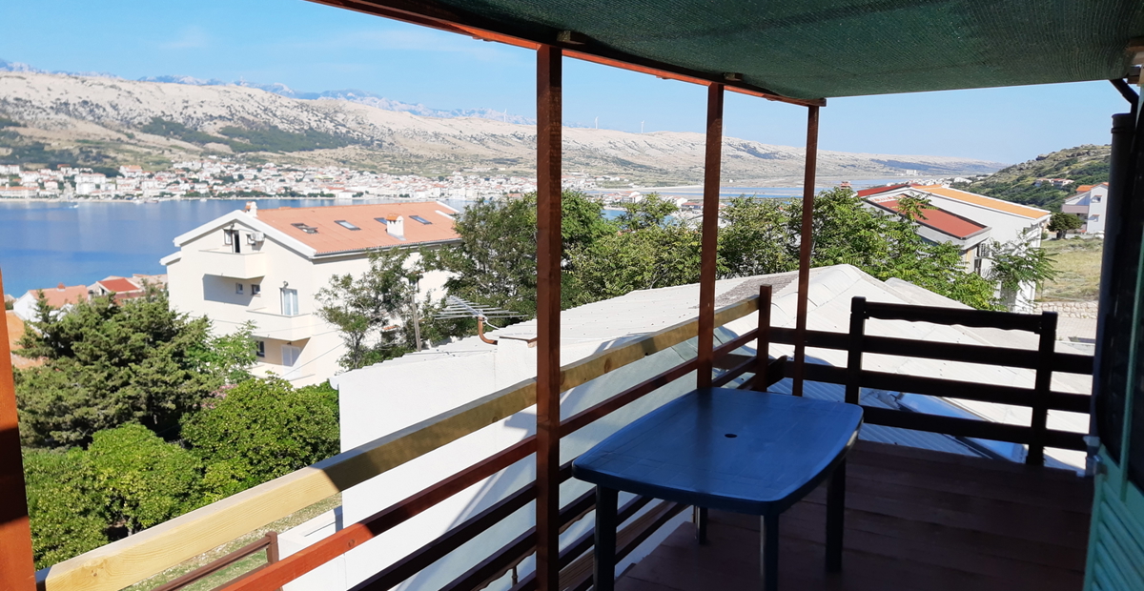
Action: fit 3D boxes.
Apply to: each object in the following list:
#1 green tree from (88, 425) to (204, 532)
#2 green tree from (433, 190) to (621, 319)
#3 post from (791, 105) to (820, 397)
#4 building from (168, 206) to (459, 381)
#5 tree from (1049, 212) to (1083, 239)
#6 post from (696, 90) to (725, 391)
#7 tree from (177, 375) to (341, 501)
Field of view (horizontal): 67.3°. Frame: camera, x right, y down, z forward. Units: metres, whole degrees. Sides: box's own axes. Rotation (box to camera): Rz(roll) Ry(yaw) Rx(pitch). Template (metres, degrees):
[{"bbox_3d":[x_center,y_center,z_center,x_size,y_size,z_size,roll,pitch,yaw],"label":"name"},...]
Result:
[{"bbox_3d":[-6.289,2.771,12.796,1.600,1.787,1.600,-4,10,-27],"label":"green tree"},{"bbox_3d":[-1.621,-0.260,30.334,6.200,6.806,6.200,0,9,-3],"label":"green tree"},{"bbox_3d":[1.541,-0.158,5.704,0.053,2.164,0.070,6,10,30],"label":"post"},{"bbox_3d":[-13.404,-1.090,49.909,12.000,9.300,15.200,6,11,33],"label":"building"},{"bbox_3d":[61.341,-8.685,106.907,3.800,3.378,3.800,5,10,29],"label":"tree"},{"bbox_3d":[0.667,0.072,4.223,0.053,2.164,0.070,6,10,30],"label":"post"},{"bbox_3d":[-5.617,2.636,15.812,2.900,2.299,2.900,-3,10,-20],"label":"tree"}]

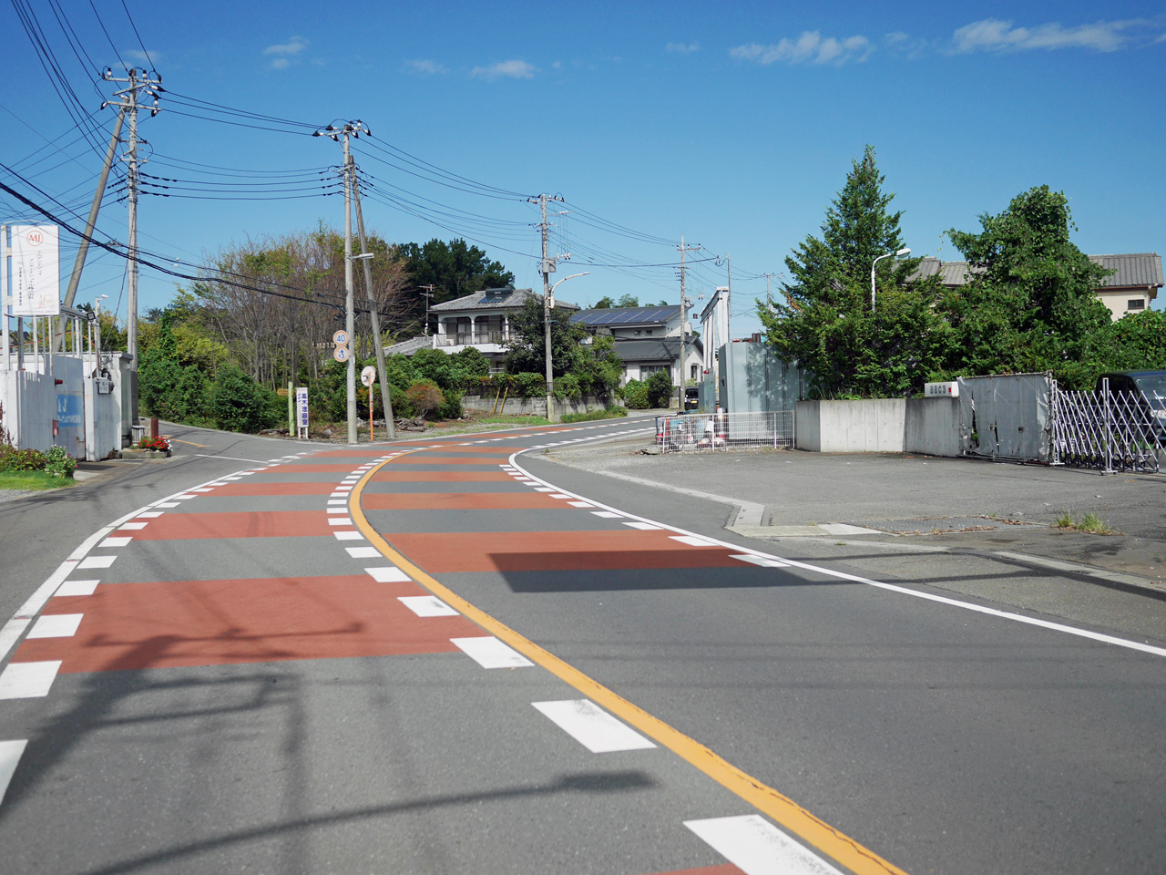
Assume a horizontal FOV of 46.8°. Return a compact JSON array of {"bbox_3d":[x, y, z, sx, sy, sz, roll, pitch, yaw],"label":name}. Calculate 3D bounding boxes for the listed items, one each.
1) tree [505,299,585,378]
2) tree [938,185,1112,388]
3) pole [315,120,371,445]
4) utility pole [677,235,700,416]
[{"bbox_3d":[-2.273,-5.339,81.000,4.300,5.913,4.200,0,1,10],"label":"tree"},{"bbox_3d":[13.950,-4.382,42.500,5.400,7.183,5.200,-1,1,0],"label":"tree"},{"bbox_3d":[-9.442,-6.074,53.000,1.850,12.756,1.050,0,2,30],"label":"pole"},{"bbox_3d":[7.496,-8.113,96.000,1.750,12.523,0.500,0,1,23],"label":"utility pole"}]

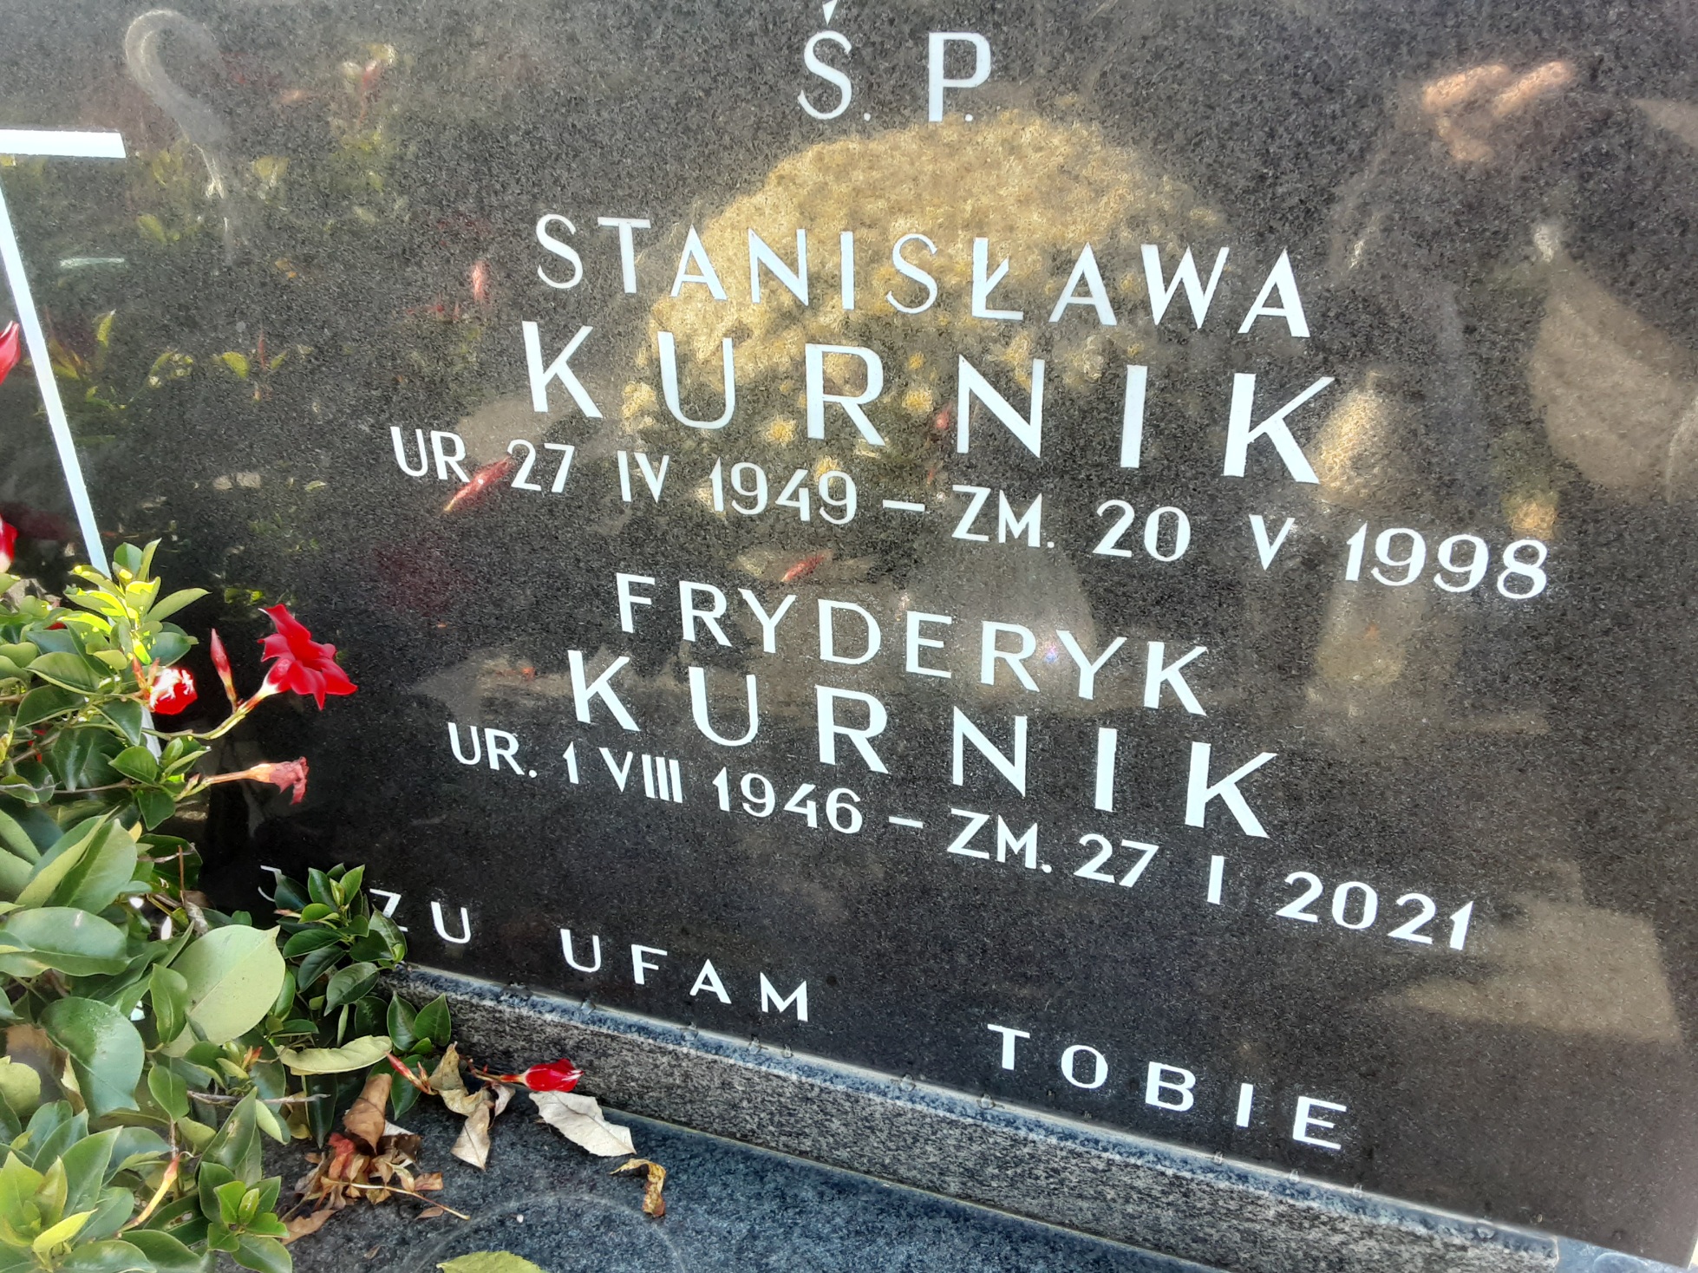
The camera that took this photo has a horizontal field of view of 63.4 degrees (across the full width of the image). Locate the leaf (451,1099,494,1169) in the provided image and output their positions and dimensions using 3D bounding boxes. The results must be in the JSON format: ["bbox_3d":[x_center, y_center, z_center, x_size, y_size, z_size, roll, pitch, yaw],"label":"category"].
[{"bbox_3d":[-0.219,0.292,0.809,0.023,0.015,0.037,-6,32,-3],"label":"leaf"}]

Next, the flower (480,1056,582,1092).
[{"bbox_3d":[-0.192,0.267,0.828,0.066,0.020,0.020,-5,30,22],"label":"flower"}]

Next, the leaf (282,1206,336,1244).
[{"bbox_3d":[-0.302,0.329,0.766,0.031,0.007,0.014,-27,39,-32],"label":"leaf"}]

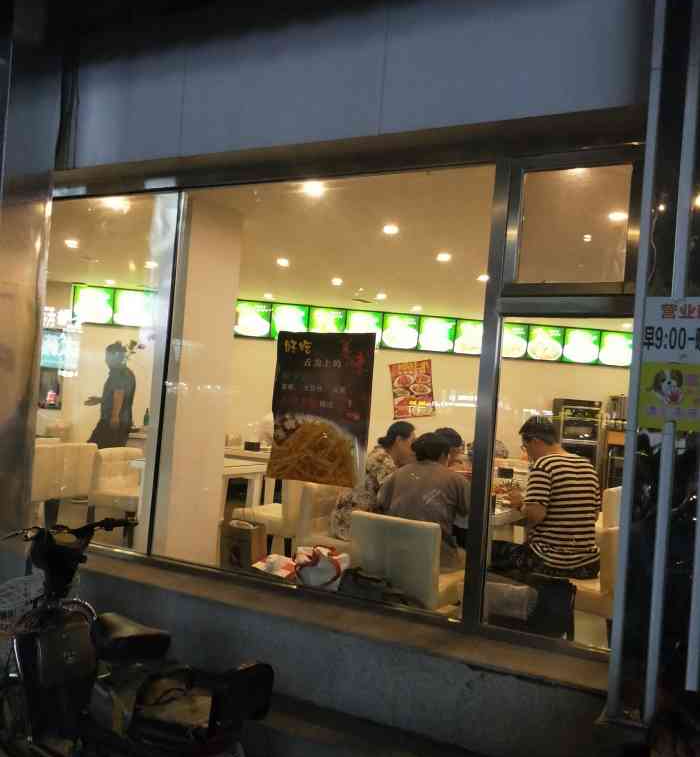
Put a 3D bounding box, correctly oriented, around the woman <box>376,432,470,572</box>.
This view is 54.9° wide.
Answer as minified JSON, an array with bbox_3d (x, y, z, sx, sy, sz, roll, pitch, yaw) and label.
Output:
[{"bbox_3d":[0.431,0.930,3.824,0.500,1.230,0.720,3,-2,25],"label":"woman"}]

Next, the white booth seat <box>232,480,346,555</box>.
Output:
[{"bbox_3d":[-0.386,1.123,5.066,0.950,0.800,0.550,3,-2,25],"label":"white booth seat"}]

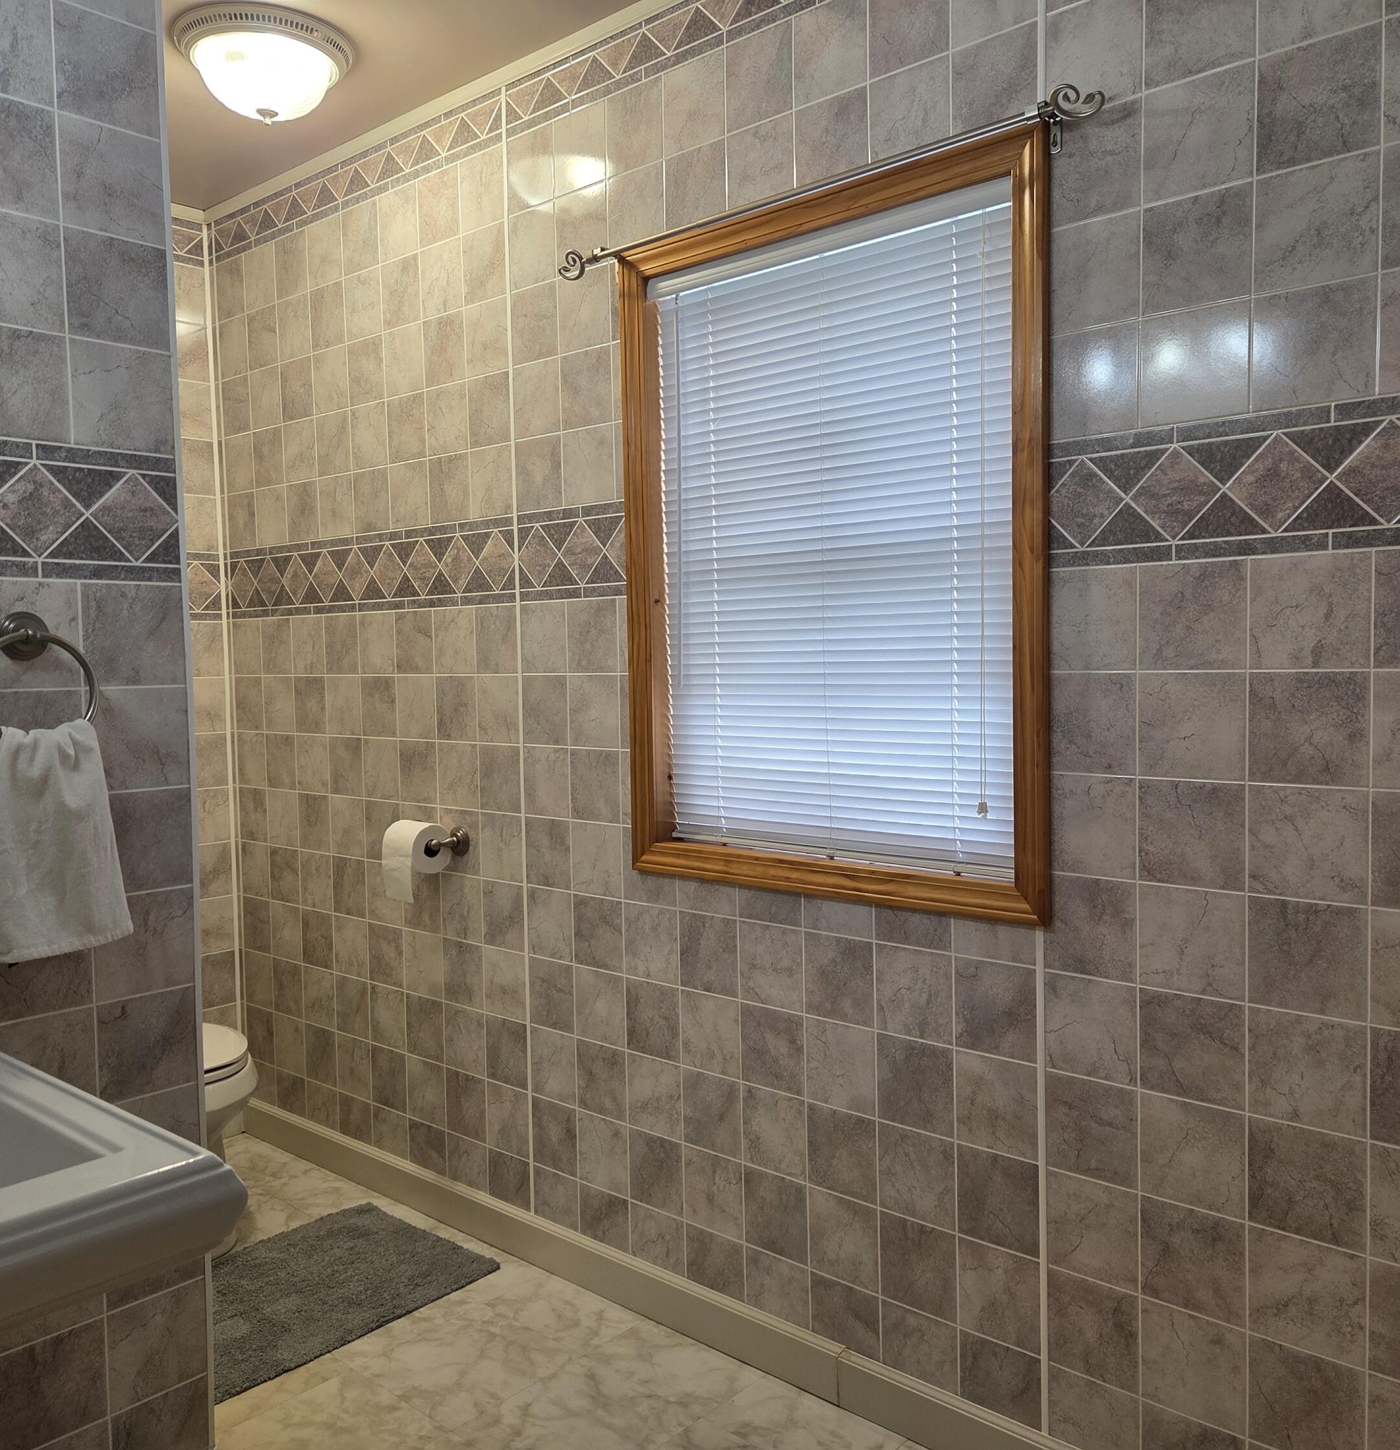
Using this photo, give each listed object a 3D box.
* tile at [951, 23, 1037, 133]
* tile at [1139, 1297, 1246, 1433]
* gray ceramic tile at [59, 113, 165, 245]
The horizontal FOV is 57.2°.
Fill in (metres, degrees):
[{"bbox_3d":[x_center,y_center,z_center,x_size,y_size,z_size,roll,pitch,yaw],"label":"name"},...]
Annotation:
[{"bbox_3d":[0.447,-0.958,1.947,0.150,0.150,0.010,2,4,42],"label":"tile"},{"bbox_3d":[0.705,0.914,1.837,0.150,0.150,0.010,2,4,42],"label":"tile"},{"bbox_3d":[-0.846,-0.780,1.851,0.010,0.153,0.150,2,4,42],"label":"gray ceramic tile"}]

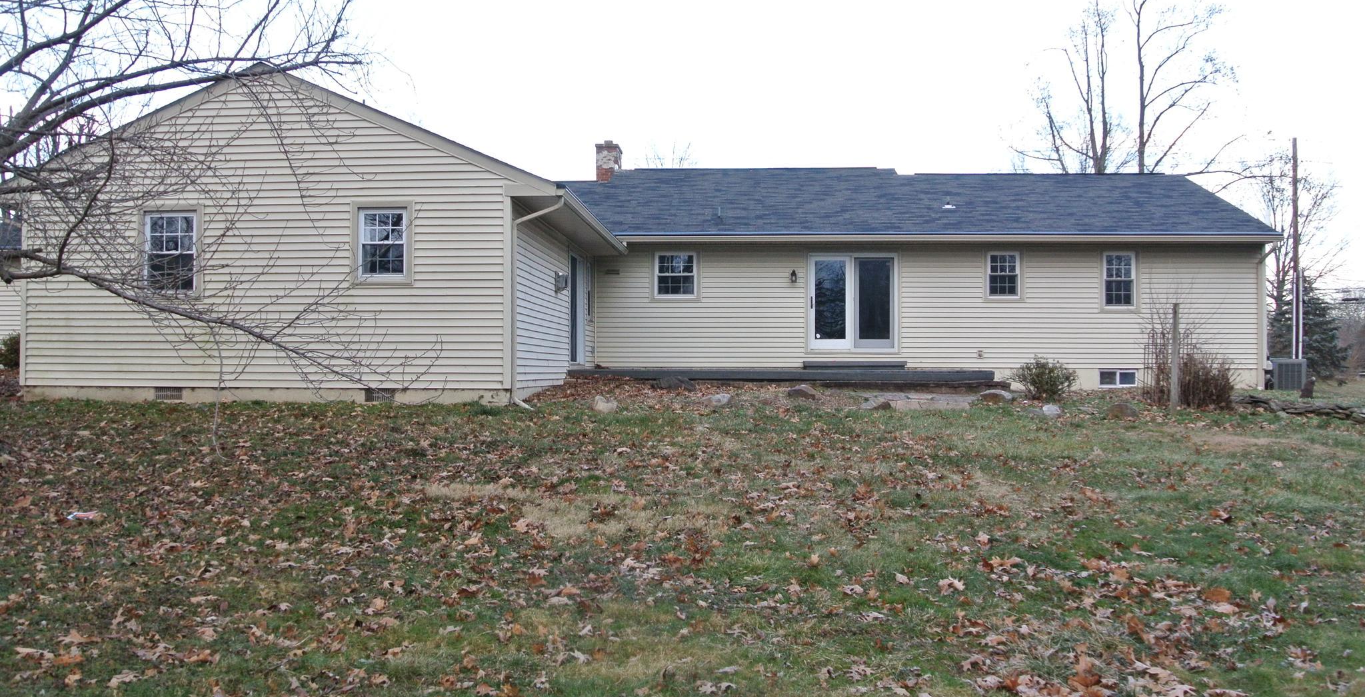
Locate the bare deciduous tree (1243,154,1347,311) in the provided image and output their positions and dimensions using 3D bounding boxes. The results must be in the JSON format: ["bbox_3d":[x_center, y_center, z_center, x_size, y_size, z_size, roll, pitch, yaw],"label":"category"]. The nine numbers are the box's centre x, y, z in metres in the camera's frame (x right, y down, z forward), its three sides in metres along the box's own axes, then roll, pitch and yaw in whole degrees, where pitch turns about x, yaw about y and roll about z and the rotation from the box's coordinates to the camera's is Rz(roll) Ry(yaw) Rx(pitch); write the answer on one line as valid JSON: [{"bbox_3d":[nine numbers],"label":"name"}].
[{"bbox_3d":[26.000,-3.500,45.000,4.400,9.800,4.300,0,-1,3],"label":"bare deciduous tree"}]

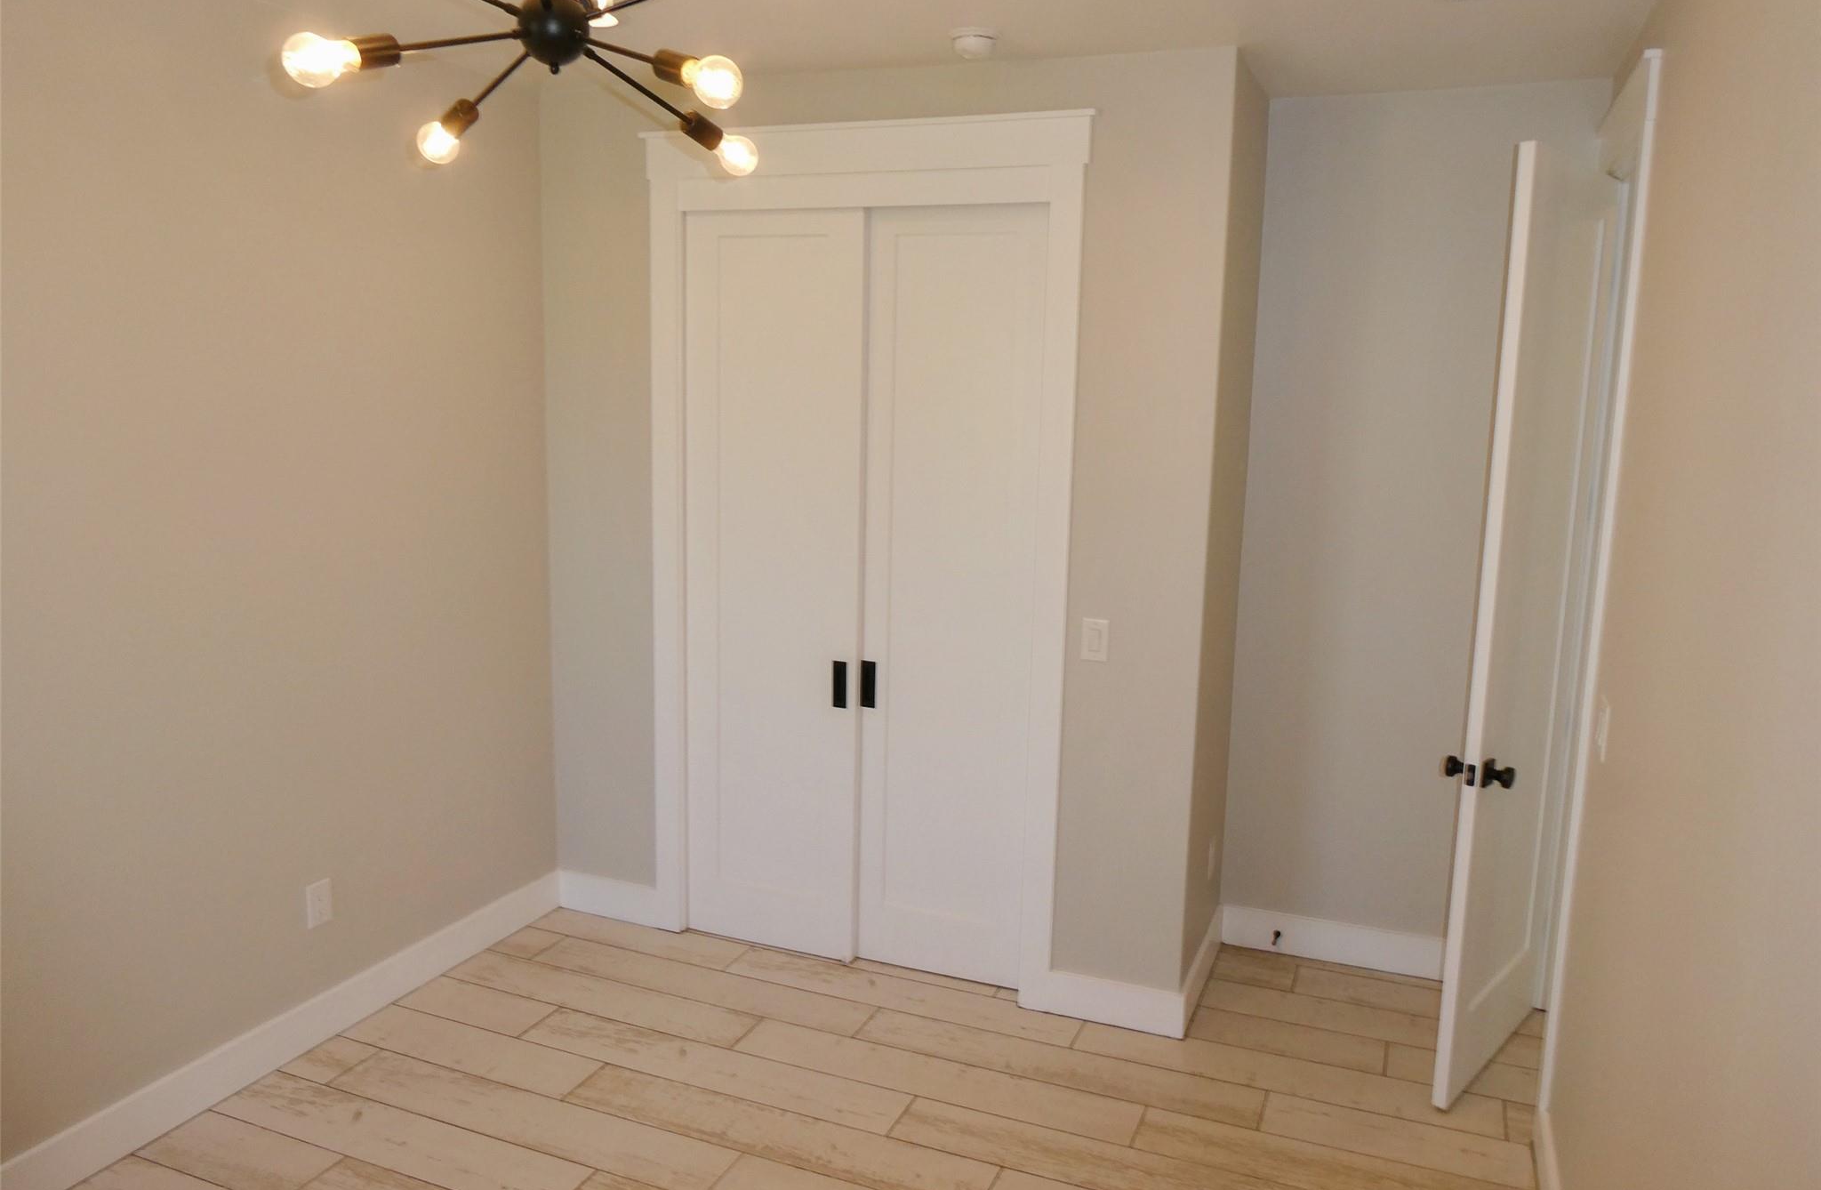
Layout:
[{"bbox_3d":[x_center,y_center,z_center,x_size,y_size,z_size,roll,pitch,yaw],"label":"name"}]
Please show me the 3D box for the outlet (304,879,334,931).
[{"bbox_3d":[-1.642,0.857,3.515,0.010,0.118,0.073,5,10,22],"label":"outlet"}]

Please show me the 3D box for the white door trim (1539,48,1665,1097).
[{"bbox_3d":[1.765,0.042,3.373,0.030,2.617,0.897,5,10,22],"label":"white door trim"}]

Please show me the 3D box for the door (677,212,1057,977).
[{"bbox_3d":[-0.164,0.010,3.980,1.202,2.388,0.075,5,10,22],"label":"door"}]

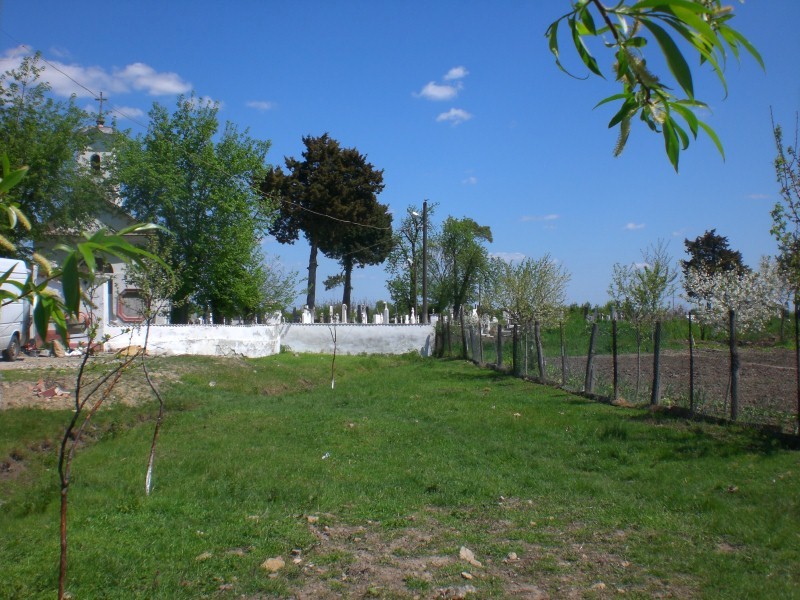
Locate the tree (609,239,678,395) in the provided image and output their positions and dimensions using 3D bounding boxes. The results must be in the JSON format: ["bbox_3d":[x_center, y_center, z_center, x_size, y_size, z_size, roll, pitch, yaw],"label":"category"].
[{"bbox_3d":[4.363,0.324,15.820,1.223,2.861,1.223,0,-1,0],"label":"tree"}]

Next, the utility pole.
[{"bbox_3d":[1.116,-1.160,38.046,0.199,6.463,0.199,0,-1,0],"label":"utility pole"}]

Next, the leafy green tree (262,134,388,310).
[{"bbox_3d":[-3.817,-3.433,45.000,6.460,10.090,5.800,0,-1,0],"label":"leafy green tree"}]

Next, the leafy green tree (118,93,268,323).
[{"bbox_3d":[-7.995,-2.971,34.071,6.117,9.970,5.505,0,-1,0],"label":"leafy green tree"}]

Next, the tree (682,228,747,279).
[{"bbox_3d":[22.274,-1.317,62.053,4.660,7.460,4.427,0,-1,0],"label":"tree"}]

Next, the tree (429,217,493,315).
[{"bbox_3d":[3.307,-1.175,48.048,3.498,6.777,3.323,0,-1,0],"label":"tree"}]

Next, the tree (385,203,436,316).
[{"bbox_3d":[0.574,-1.558,48.054,2.842,7.542,2.700,0,-1,0],"label":"tree"}]

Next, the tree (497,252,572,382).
[{"bbox_3d":[3.420,0.342,22.521,1.896,3.016,1.801,0,-1,0],"label":"tree"}]

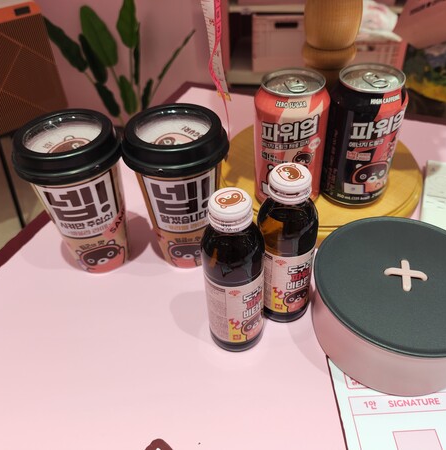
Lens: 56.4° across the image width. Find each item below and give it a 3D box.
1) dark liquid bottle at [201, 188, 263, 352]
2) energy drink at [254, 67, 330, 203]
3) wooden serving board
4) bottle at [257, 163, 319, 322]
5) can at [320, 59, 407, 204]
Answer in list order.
[{"bbox_3d":[0.008,0.036,0.294,0.044,0.138,0.044,-2,43,2],"label":"dark liquid bottle"},{"bbox_3d":[0.062,-0.075,0.389,0.067,0.122,0.067,6,44,11],"label":"energy drink"},{"bbox_3d":[0.106,-0.065,0.480,0.232,0.021,0.232,7,44,11],"label":"wooden serving board"},{"bbox_3d":[0.047,0.018,0.310,0.044,0.138,0.044,-2,43,2],"label":"bottle"},{"bbox_3d":[0.127,-0.079,0.388,0.067,0.122,0.067,-2,43,2],"label":"can"}]

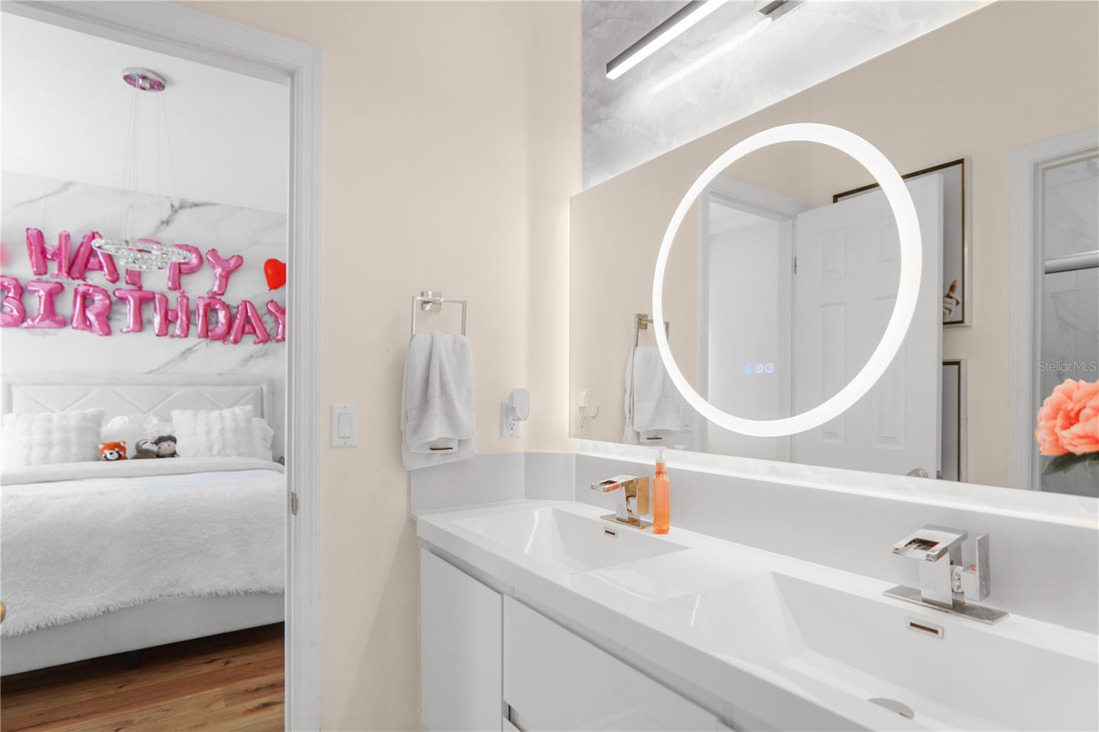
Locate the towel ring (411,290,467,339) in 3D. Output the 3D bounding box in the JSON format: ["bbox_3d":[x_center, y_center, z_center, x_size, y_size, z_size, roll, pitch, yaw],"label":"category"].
[{"bbox_3d":[-0.320,-0.144,1.566,0.160,0.140,0.065,1,-2,-34],"label":"towel ring"}]

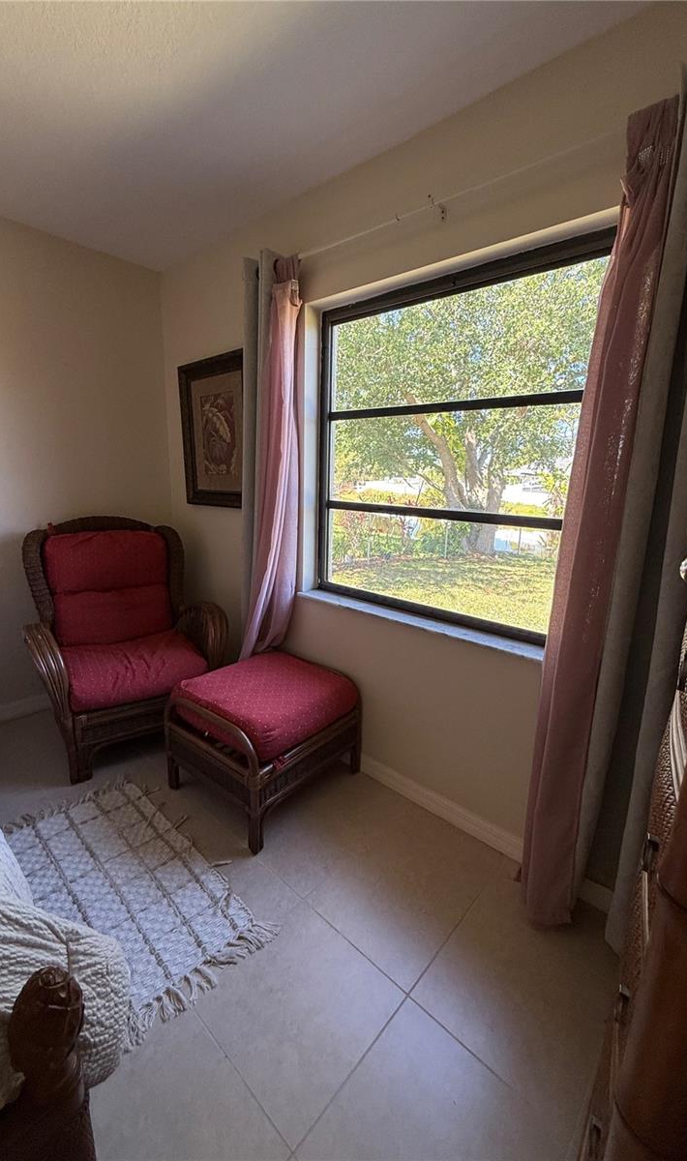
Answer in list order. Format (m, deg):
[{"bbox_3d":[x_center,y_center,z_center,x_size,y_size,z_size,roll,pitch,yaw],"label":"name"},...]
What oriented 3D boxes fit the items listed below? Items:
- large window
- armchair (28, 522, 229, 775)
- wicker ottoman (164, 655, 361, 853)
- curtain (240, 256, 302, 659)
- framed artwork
[{"bbox_3d":[0.388,-0.463,1.799,1.280,1.260,0.070,13,17,40],"label":"large window"},{"bbox_3d":[-1.154,0.258,2.458,0.820,1.060,0.850,-7,16,-33],"label":"armchair"},{"bbox_3d":[-0.328,0.679,2.057,0.580,0.460,0.625,12,17,38],"label":"wicker ottoman"},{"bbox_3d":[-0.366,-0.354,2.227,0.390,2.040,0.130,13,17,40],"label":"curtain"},{"bbox_3d":[-0.676,-0.773,2.497,0.690,0.770,0.035,13,17,40],"label":"framed artwork"}]

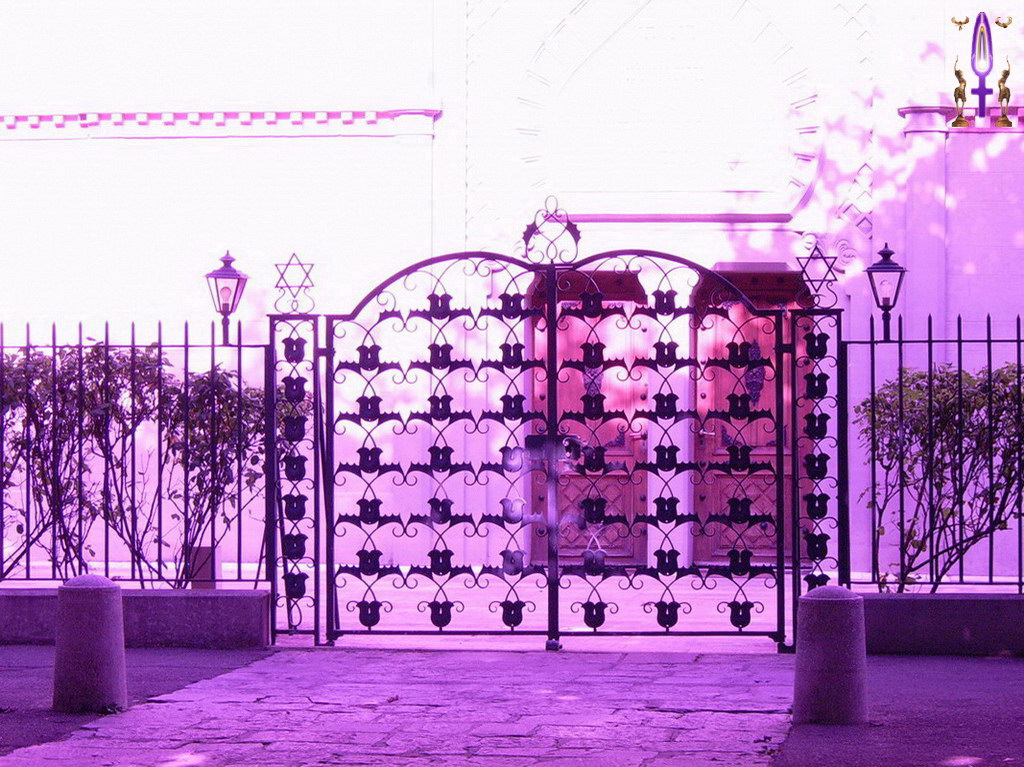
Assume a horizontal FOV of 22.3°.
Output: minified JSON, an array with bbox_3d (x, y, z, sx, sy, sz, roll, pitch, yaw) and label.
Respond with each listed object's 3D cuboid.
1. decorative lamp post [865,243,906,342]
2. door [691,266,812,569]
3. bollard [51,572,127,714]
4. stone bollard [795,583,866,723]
[{"bbox_3d":[2.139,-0.521,14.900,0.237,0.570,0.237,0,0,6],"label":"decorative lamp post"},{"bbox_3d":[2.107,0.280,22.800,1.060,2.600,0.170,0,0,3],"label":"door"},{"bbox_3d":[-1.968,1.212,12.150,0.345,0.630,0.345,0,0,6],"label":"bollard"},{"bbox_3d":[1.460,1.240,11.950,0.345,0.630,0.345,0,0,6],"label":"stone bollard"}]

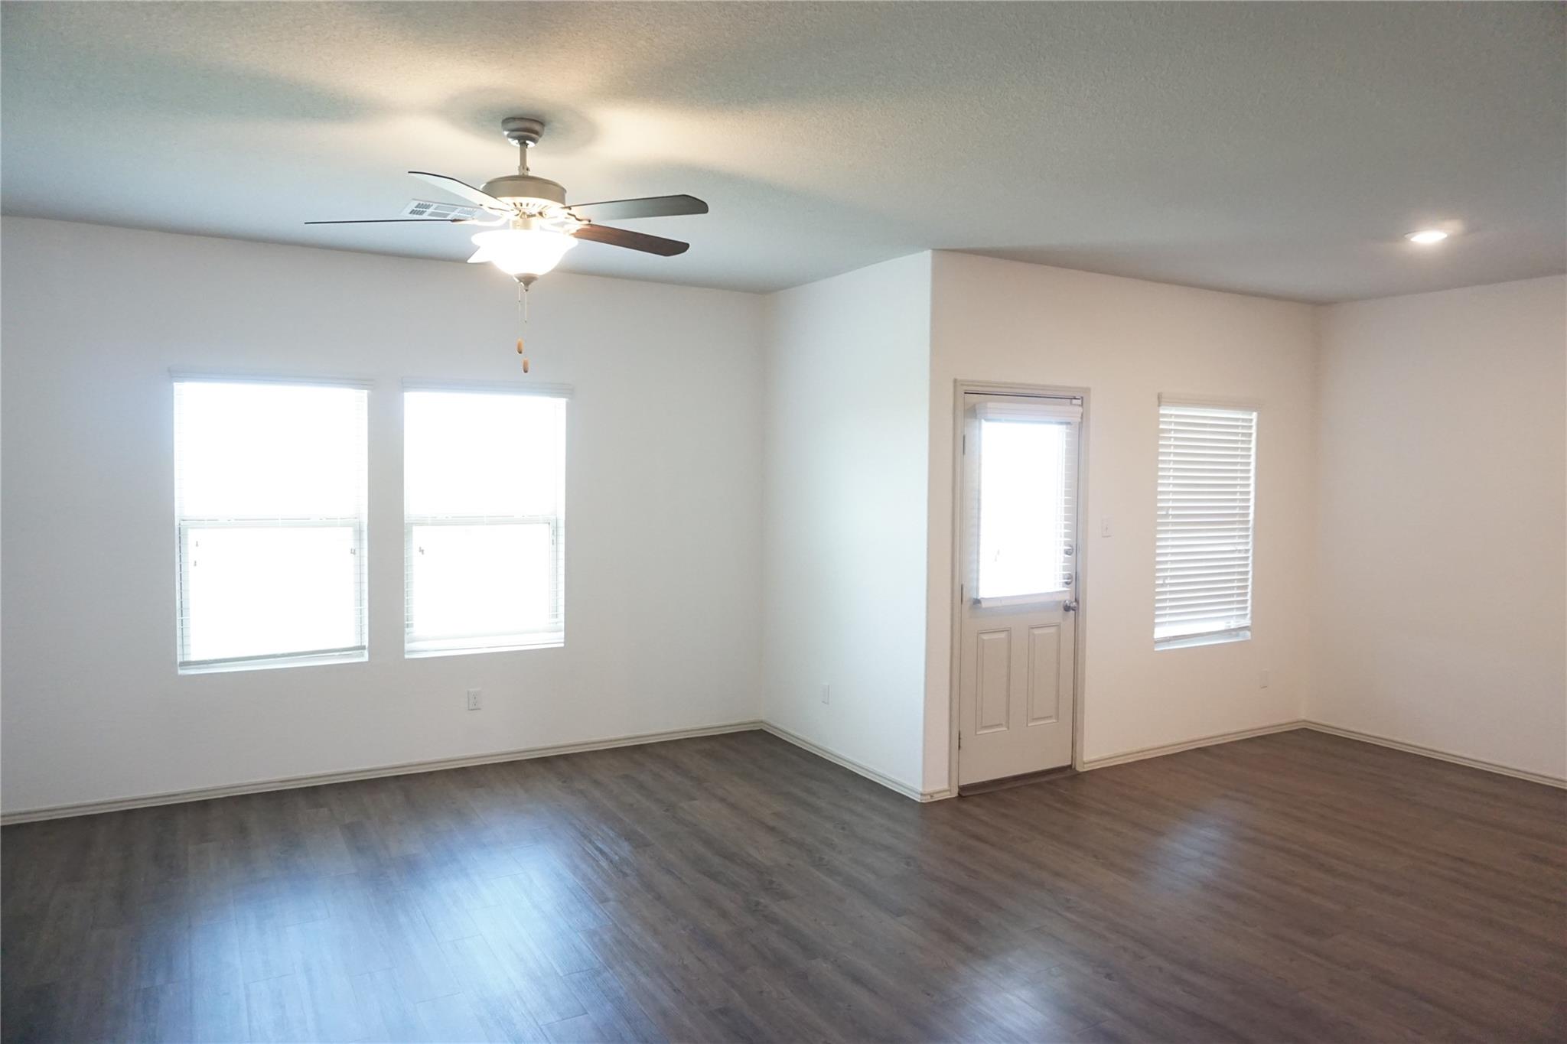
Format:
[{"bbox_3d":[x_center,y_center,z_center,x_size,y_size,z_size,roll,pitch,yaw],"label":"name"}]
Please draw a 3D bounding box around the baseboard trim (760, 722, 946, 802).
[{"bbox_3d":[0.353,1.331,6.015,0.188,0.060,1.679,-1,4,-30],"label":"baseboard trim"}]

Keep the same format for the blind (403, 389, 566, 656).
[{"bbox_3d":[-1.628,-0.015,5.748,0.895,1.435,0.070,-1,4,-30],"label":"blind"}]

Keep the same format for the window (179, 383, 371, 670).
[{"bbox_3d":[-2.536,0.005,5.218,0.890,1.435,0.070,-1,4,-30],"label":"window"}]

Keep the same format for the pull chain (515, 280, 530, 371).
[{"bbox_3d":[-0.820,-0.615,3.287,0.045,0.287,0.035,0,3,-14],"label":"pull chain"}]

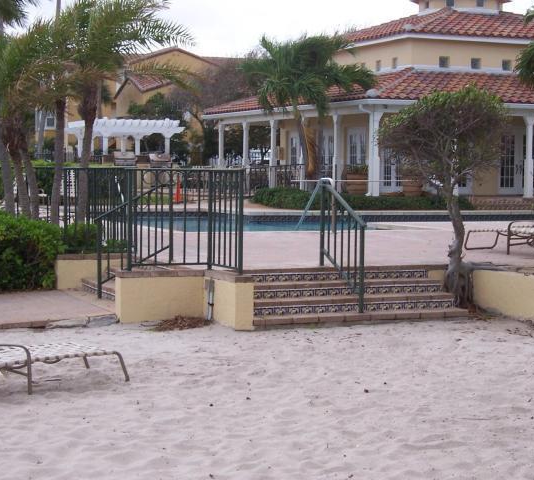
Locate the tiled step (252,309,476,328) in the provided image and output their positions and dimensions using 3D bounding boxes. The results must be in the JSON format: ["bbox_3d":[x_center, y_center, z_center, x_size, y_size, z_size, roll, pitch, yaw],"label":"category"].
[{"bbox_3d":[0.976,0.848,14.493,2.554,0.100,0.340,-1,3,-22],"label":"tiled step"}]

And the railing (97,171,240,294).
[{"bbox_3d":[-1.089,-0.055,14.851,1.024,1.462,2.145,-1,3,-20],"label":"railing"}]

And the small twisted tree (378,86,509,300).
[{"bbox_3d":[1.999,-0.515,15.293,1.460,2.436,1.400,0,3,-2],"label":"small twisted tree"}]

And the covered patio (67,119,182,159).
[{"bbox_3d":[-5.585,-3.362,52.898,3.800,2.684,3.700,-1,3,-27],"label":"covered patio"}]

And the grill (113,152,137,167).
[{"bbox_3d":[-4.934,-2.796,47.000,0.700,0.520,0.580,0,3,-18],"label":"grill"}]

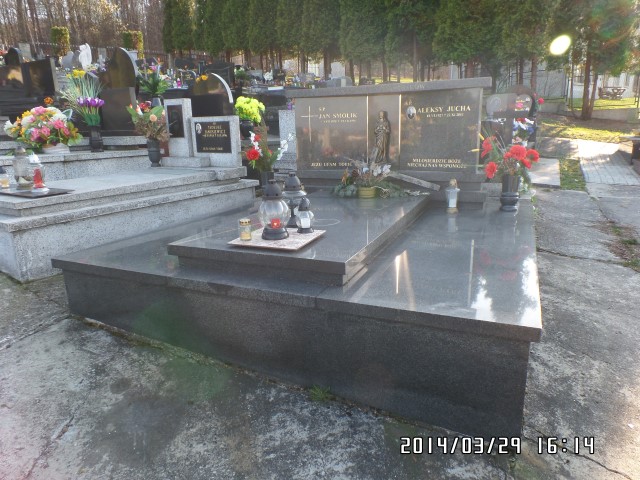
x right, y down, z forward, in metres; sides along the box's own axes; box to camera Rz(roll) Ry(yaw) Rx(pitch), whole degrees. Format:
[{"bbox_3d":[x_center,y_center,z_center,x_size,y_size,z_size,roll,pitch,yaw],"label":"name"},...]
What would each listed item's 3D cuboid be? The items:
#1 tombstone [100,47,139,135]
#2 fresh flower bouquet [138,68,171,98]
[{"bbox_3d":[-2.420,-1.760,5.120,0.560,1.000,0.220,5,14,25],"label":"tombstone"},{"bbox_3d":[-2.380,-2.260,6.100,0.420,0.380,0.380,-6,14,-19],"label":"fresh flower bouquet"}]

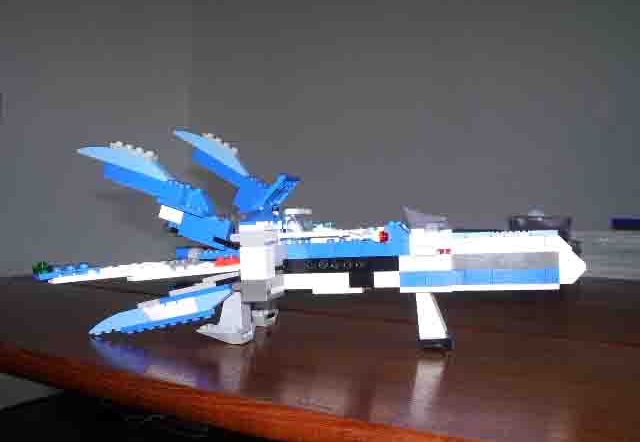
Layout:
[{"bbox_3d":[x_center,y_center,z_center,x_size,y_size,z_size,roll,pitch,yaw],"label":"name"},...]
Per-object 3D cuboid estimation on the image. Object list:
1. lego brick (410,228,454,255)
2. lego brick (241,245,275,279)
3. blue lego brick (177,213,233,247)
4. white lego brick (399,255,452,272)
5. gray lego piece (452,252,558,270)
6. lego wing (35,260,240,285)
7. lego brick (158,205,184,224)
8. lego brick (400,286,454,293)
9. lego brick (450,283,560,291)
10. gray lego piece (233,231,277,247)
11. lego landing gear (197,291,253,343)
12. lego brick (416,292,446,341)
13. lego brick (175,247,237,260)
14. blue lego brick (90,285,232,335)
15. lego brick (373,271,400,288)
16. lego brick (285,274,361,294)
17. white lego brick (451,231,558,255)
[{"bbox_3d":[0.070,0.013,0.406,0.025,0.017,0.020,-2,-2,8],"label":"lego brick"},{"bbox_3d":[-0.037,0.025,0.389,0.017,0.019,0.017,-2,-2,10],"label":"lego brick"},{"bbox_3d":[-0.067,0.006,0.382,0.030,0.013,0.015,15,1,10],"label":"blue lego brick"},{"bbox_3d":[0.064,0.025,0.388,0.032,0.010,0.013,-2,-2,10],"label":"white lego brick"},{"bbox_3d":[0.112,0.024,0.395,0.064,0.010,0.013,-2,-2,8],"label":"gray lego piece"},{"bbox_3d":[-0.104,0.029,0.370,0.106,0.011,0.040,-2,1,-22],"label":"lego wing"},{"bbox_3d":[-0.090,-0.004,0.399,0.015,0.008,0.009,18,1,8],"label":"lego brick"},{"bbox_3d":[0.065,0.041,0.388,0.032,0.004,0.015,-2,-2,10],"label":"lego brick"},{"bbox_3d":[0.113,0.040,0.396,0.064,0.003,0.016,-2,-2,8],"label":"lego brick"},{"bbox_3d":[-0.040,0.012,0.406,0.025,0.010,0.016,-2,-2,8],"label":"gray lego piece"},{"bbox_3d":[-0.058,0.059,0.395,0.031,0.031,0.015,0,-1,10],"label":"lego landing gear"},{"bbox_3d":[0.070,0.060,0.409,0.018,0.029,0.013,-4,-2,8],"label":"lego brick"},{"bbox_3d":[-0.079,0.022,0.449,0.043,0.009,0.015,-2,-2,8],"label":"lego brick"},{"bbox_3d":[-0.103,0.059,0.428,0.095,0.018,0.016,-11,-3,7],"label":"blue lego brick"},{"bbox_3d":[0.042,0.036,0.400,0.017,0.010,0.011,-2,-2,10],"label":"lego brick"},{"bbox_3d":[0.003,0.039,0.411,0.050,0.013,0.015,-2,-2,8],"label":"lego brick"},{"bbox_3d":[0.111,0.014,0.390,0.064,0.013,0.014,-2,-2,10],"label":"white lego brick"}]

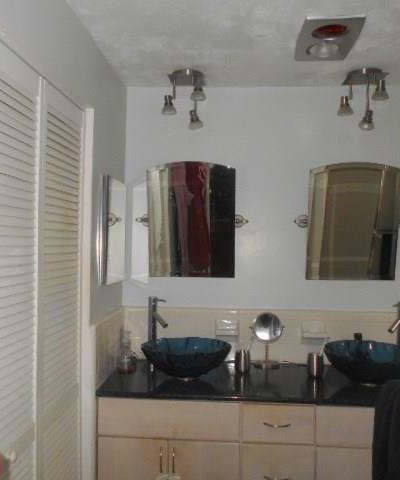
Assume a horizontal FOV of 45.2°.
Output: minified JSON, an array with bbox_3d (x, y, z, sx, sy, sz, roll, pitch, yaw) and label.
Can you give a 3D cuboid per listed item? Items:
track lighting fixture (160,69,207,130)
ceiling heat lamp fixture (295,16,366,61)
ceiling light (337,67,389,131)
[{"bbox_3d":[-0.083,-0.711,2.495,0.245,0.286,0.230,1,0,4],"label":"track lighting fixture"},{"bbox_3d":[0.542,-0.842,2.048,0.225,0.030,0.437,1,0,4],"label":"ceiling heat lamp fixture"},{"bbox_3d":[0.822,-0.695,2.433,0.265,0.292,0.240,1,0,4],"label":"ceiling light"}]

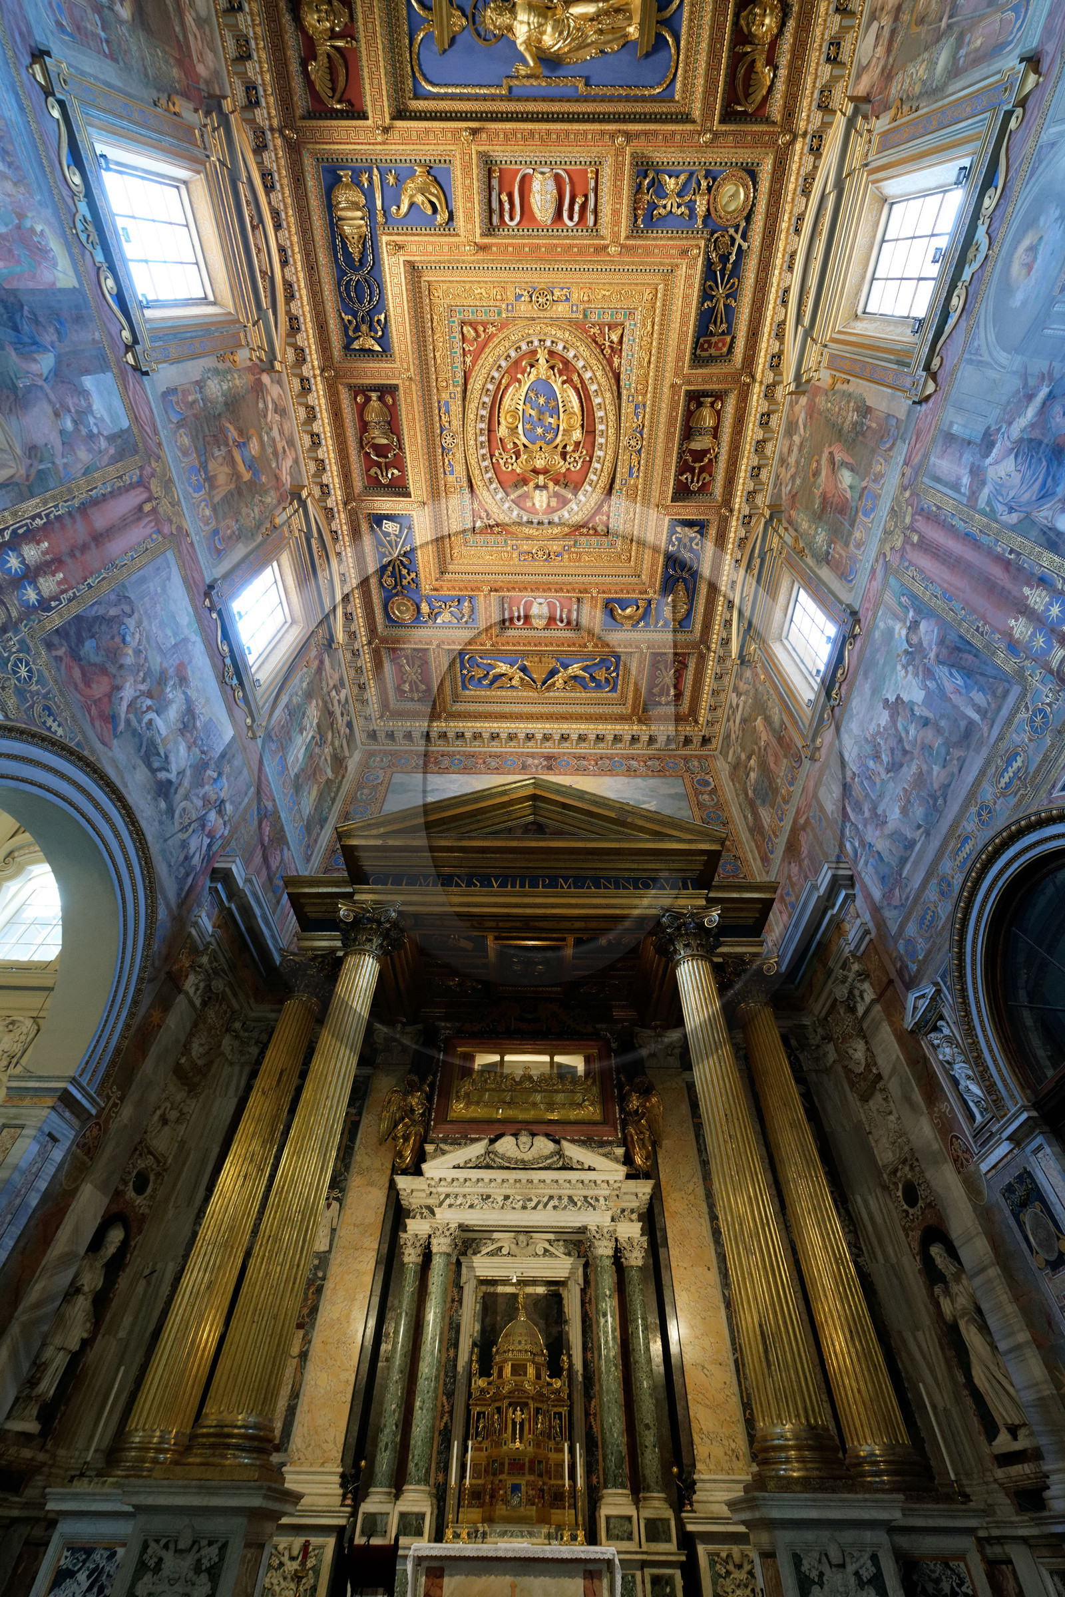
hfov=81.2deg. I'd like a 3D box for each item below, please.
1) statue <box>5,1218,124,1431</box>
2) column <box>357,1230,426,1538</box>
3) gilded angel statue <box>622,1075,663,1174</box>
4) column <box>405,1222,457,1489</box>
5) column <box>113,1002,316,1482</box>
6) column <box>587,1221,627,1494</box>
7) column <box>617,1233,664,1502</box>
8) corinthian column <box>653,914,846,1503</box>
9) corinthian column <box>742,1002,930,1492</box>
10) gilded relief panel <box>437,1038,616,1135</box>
[{"bbox_3d":[-7.245,8.153,9.759,0.580,2.450,0.700,-6,-51,6],"label":"statue"},{"bbox_3d":[-2.174,9.309,10.138,0.500,3.630,0.500,1,-50,0],"label":"column"},{"bbox_3d":[2.281,6.731,12.980,0.660,1.810,0.600,-23,-55,19],"label":"gilded angel statue"},{"bbox_3d":[-1.565,8.671,9.896,0.480,3.170,0.480,1,-50,0],"label":"column"},{"bbox_3d":[-5.223,6.826,11.231,1.110,7.431,1.110,1,-50,0],"label":"column"},{"bbox_3d":[1.203,8.710,9.875,0.480,3.170,0.480,1,-50,0],"label":"column"},{"bbox_3d":[1.780,9.219,10.286,0.480,3.170,0.480,1,-50,0],"label":"column"},{"bbox_3d":[3.310,5.455,10.422,1.160,8.237,1.160,1,-50,0],"label":"corinthian column"},{"bbox_3d":[4.962,6.960,11.164,1.110,7.407,1.110,1,-50,0],"label":"corinthian column"},{"bbox_3d":[-0.127,7.436,15.943,4.468,2.491,0.400,1,-50,0],"label":"gilded relief panel"}]

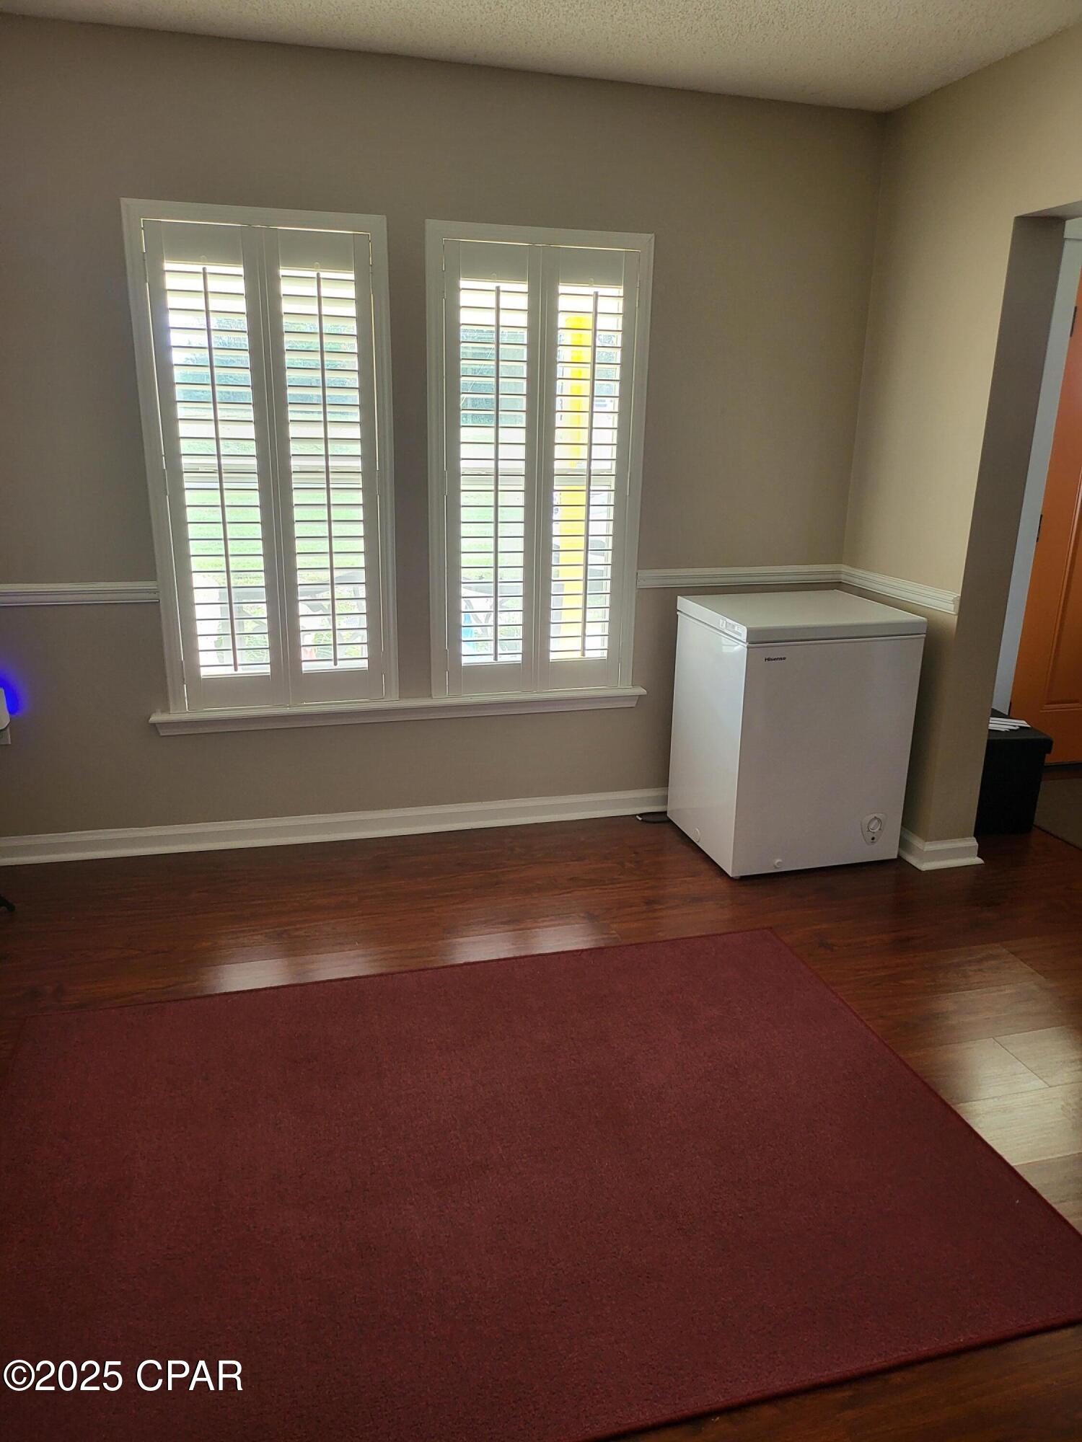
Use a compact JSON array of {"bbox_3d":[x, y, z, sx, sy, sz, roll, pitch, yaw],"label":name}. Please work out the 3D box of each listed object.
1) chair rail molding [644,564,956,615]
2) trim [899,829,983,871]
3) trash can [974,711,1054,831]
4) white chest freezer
[{"bbox_3d":[0.830,-0.435,3.361,0.828,0.067,0.682,-3,18,-14],"label":"chair rail molding"},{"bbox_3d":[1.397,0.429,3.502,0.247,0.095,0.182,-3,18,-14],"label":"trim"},{"bbox_3d":[1.658,0.181,3.873,0.385,0.365,0.400,-1,17,-6],"label":"trash can"},{"bbox_3d":[0.859,0.023,3.509,0.628,0.851,0.560,-4,18,-15],"label":"white chest freezer"}]

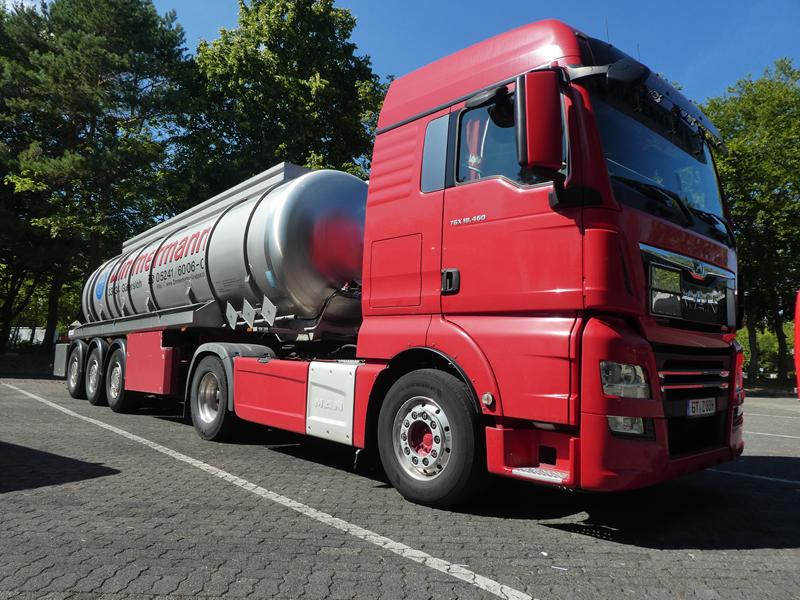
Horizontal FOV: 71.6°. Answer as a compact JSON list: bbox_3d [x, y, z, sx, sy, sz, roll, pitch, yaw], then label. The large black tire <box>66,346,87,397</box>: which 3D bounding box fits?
[{"bbox_3d":[-6.290,1.449,11.012,0.360,1.020,1.020,8,-8,-43],"label":"large black tire"}]

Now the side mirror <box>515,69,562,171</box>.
[{"bbox_3d":[0.830,-1.050,3.300,0.260,0.610,0.170,8,-8,-43],"label":"side mirror"}]

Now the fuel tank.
[{"bbox_3d":[-3.335,-0.393,9.711,2.050,2.150,8.400,8,-11,-43],"label":"fuel tank"}]

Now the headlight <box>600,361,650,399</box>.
[{"bbox_3d":[1.340,0.481,3.288,0.430,0.200,0.170,7,-8,-38],"label":"headlight"}]

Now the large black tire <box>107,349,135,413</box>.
[{"bbox_3d":[-4.484,1.322,9.113,0.360,1.020,1.020,8,-8,-43],"label":"large black tire"}]

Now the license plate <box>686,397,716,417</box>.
[{"bbox_3d":[2.066,0.730,3.785,0.520,0.110,0.020,8,-8,-43],"label":"license plate"}]

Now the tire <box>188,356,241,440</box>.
[{"bbox_3d":[-2.175,1.178,6.734,0.330,1.000,1.000,8,-8,-43],"label":"tire"}]

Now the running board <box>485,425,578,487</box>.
[{"bbox_3d":[0.862,0.965,3.444,0.260,0.270,0.650,8,-8,-43],"label":"running board"}]

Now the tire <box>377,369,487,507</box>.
[{"bbox_3d":[0.262,1.008,4.127,0.320,0.990,0.990,8,-8,-43],"label":"tire"}]

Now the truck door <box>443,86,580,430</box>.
[{"bbox_3d":[0.730,-0.358,3.683,0.130,2.220,1.090,8,-8,-43],"label":"truck door"}]

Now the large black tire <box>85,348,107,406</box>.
[{"bbox_3d":[-5.385,1.385,10.061,0.360,1.020,1.020,8,-8,-43],"label":"large black tire"}]

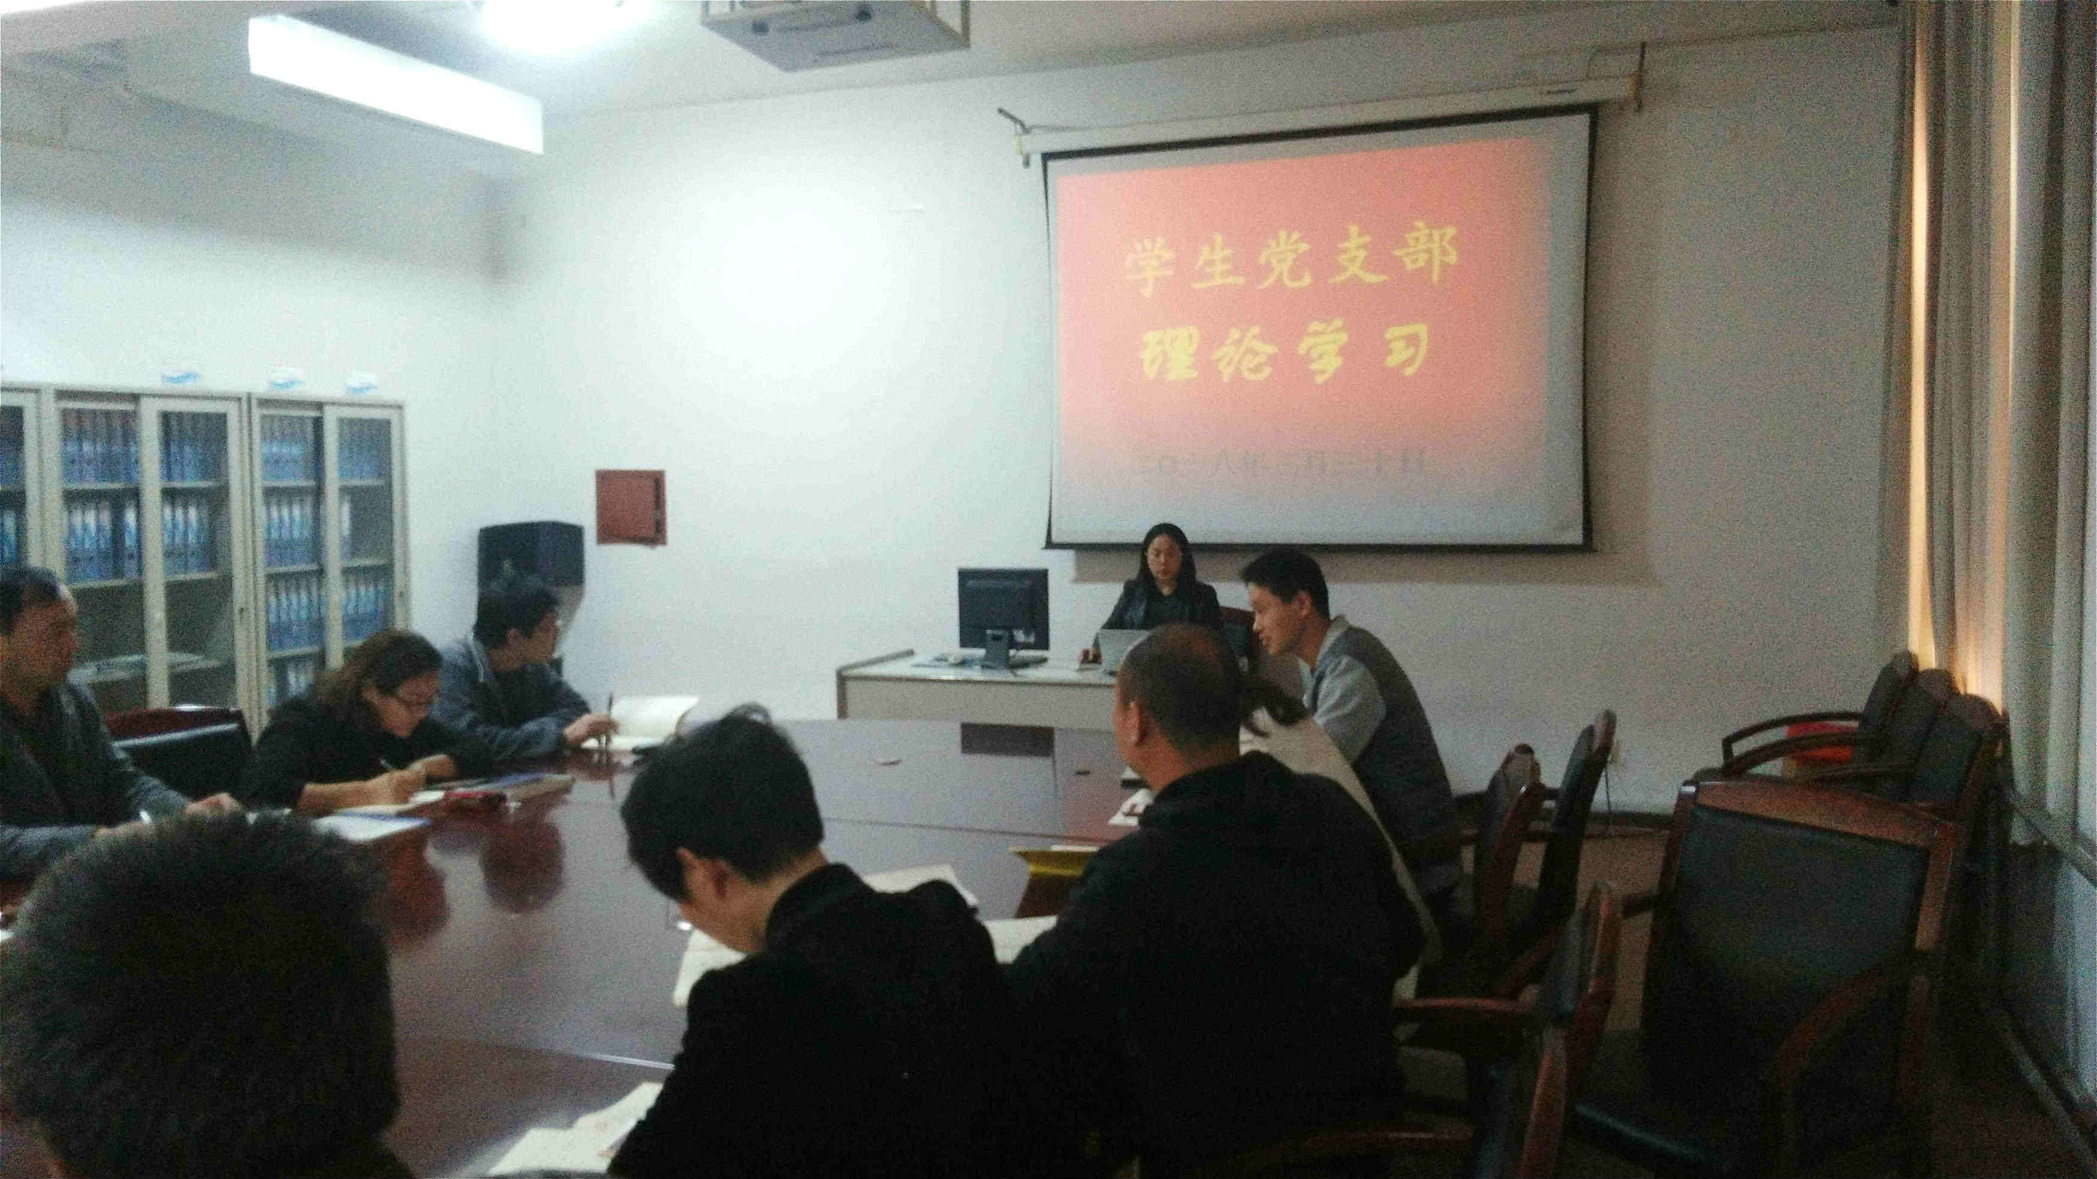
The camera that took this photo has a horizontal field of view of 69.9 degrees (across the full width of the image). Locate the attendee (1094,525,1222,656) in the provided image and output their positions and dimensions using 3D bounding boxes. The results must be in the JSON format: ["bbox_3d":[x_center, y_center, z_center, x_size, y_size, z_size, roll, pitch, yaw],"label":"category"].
[{"bbox_3d":[0.441,0.393,6.050,0.500,1.280,0.680,2,5,26],"label":"attendee"}]

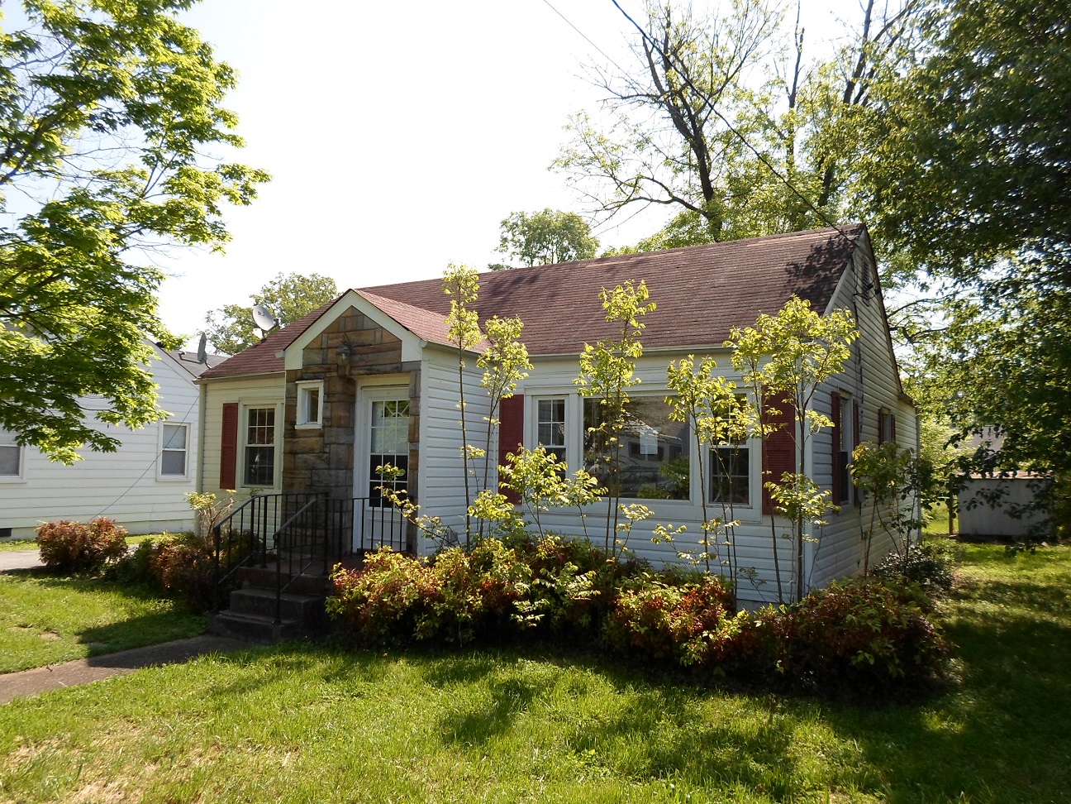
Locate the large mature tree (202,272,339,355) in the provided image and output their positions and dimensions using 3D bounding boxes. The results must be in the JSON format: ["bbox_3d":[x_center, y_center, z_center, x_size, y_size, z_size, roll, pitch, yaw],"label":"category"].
[{"bbox_3d":[-13.811,-1.051,39.847,7.092,11.407,6.886,3,-5,-19],"label":"large mature tree"}]

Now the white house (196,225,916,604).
[{"bbox_3d":[0.670,0.242,14.752,10.922,5.315,11.782,-2,-5,32],"label":"white house"}]

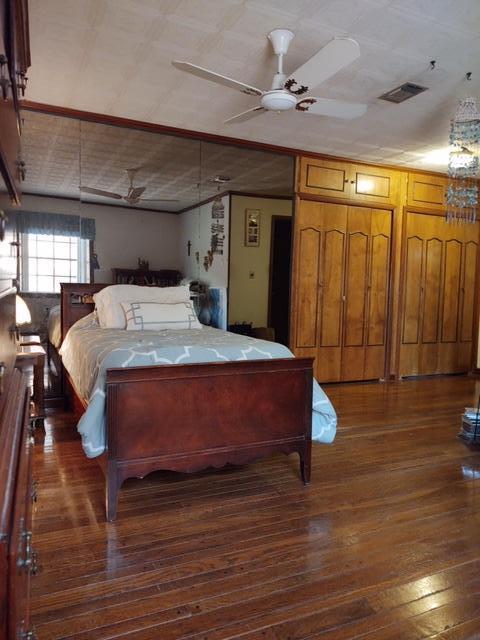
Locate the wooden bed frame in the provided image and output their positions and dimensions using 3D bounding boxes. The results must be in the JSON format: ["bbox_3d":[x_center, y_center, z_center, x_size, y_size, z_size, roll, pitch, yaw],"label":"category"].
[{"bbox_3d":[-0.542,0.296,3.350,1.070,1.040,2.080,-1,5,-26],"label":"wooden bed frame"}]

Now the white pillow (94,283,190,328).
[{"bbox_3d":[-0.778,-0.110,4.019,0.740,0.350,0.210,-1,-10,-26],"label":"white pillow"}]

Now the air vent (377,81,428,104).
[{"bbox_3d":[1.143,-1.583,3.507,0.206,0.030,0.317,-1,5,-26],"label":"air vent"}]

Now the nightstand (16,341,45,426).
[{"bbox_3d":[-1.732,0.488,3.813,0.450,0.525,0.500,-1,5,-26],"label":"nightstand"}]

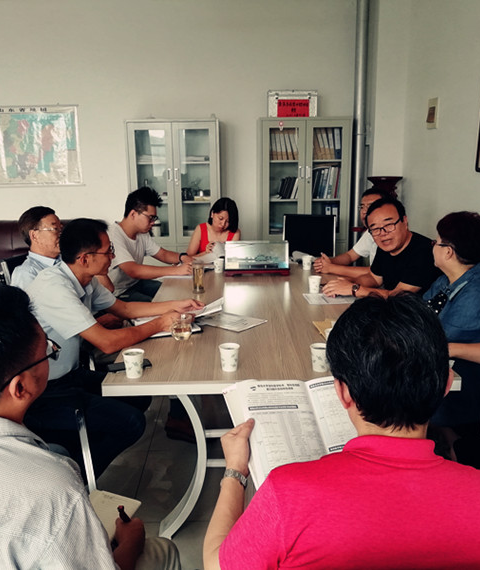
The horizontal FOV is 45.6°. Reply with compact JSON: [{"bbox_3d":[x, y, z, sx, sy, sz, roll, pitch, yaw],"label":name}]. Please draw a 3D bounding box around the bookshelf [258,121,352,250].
[{"bbox_3d":[0.639,-0.738,5.789,0.870,1.800,0.400,-1,13,0],"label":"bookshelf"}]

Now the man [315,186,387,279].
[{"bbox_3d":[0.803,-0.005,3.804,0.750,1.260,0.520,-5,14,-18],"label":"man"}]

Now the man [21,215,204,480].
[{"bbox_3d":[-0.542,0.326,2.471,0.780,1.250,0.550,-4,13,-14],"label":"man"}]

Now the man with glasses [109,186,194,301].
[{"bbox_3d":[-0.535,0.041,3.575,0.690,1.310,0.530,-2,13,-6],"label":"man with glasses"}]

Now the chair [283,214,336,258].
[{"bbox_3d":[0.536,-0.049,4.633,0.530,0.980,0.600,2,13,13],"label":"chair"}]

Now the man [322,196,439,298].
[{"bbox_3d":[0.801,0.161,3.104,0.720,1.250,0.550,-9,15,-31],"label":"man"}]

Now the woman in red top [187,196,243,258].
[{"bbox_3d":[-0.172,-0.075,4.342,0.450,1.180,0.720,-2,13,-3],"label":"woman in red top"}]

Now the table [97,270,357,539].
[{"bbox_3d":[0.135,0.425,3.127,1.190,0.745,2.360,-1,13,0],"label":"table"}]

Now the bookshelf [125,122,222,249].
[{"bbox_3d":[-0.628,-0.718,5.780,0.870,1.800,0.400,-1,13,0],"label":"bookshelf"}]

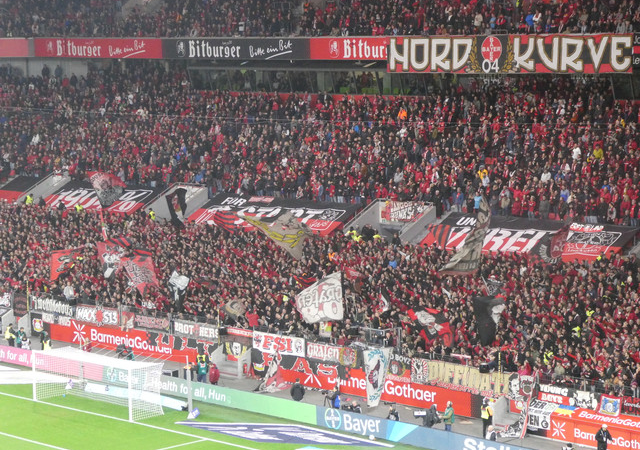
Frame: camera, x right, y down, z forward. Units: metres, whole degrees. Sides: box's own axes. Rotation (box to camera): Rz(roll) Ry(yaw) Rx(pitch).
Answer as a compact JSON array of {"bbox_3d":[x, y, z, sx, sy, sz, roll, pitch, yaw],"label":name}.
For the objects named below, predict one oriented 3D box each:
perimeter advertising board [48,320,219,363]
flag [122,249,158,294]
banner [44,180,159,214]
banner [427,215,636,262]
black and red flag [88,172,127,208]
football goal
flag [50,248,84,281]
[{"bbox_3d":[-11.285,6.624,96.162,14.400,1.500,0.120,5,8,44],"label":"perimeter advertising board"},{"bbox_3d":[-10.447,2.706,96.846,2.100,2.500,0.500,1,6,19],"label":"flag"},{"bbox_3d":[-15.568,-1.949,117.002,10.700,0.300,3.700,5,34,44],"label":"banner"},{"bbox_3d":[11.078,0.724,89.887,13.100,0.300,3.900,5,34,44],"label":"banner"},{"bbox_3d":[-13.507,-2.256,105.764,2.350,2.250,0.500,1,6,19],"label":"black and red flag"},{"bbox_3d":[-10.841,7.637,81.038,7.560,2.550,2.150,5,8,44],"label":"football goal"},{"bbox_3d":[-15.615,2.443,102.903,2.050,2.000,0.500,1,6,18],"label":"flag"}]

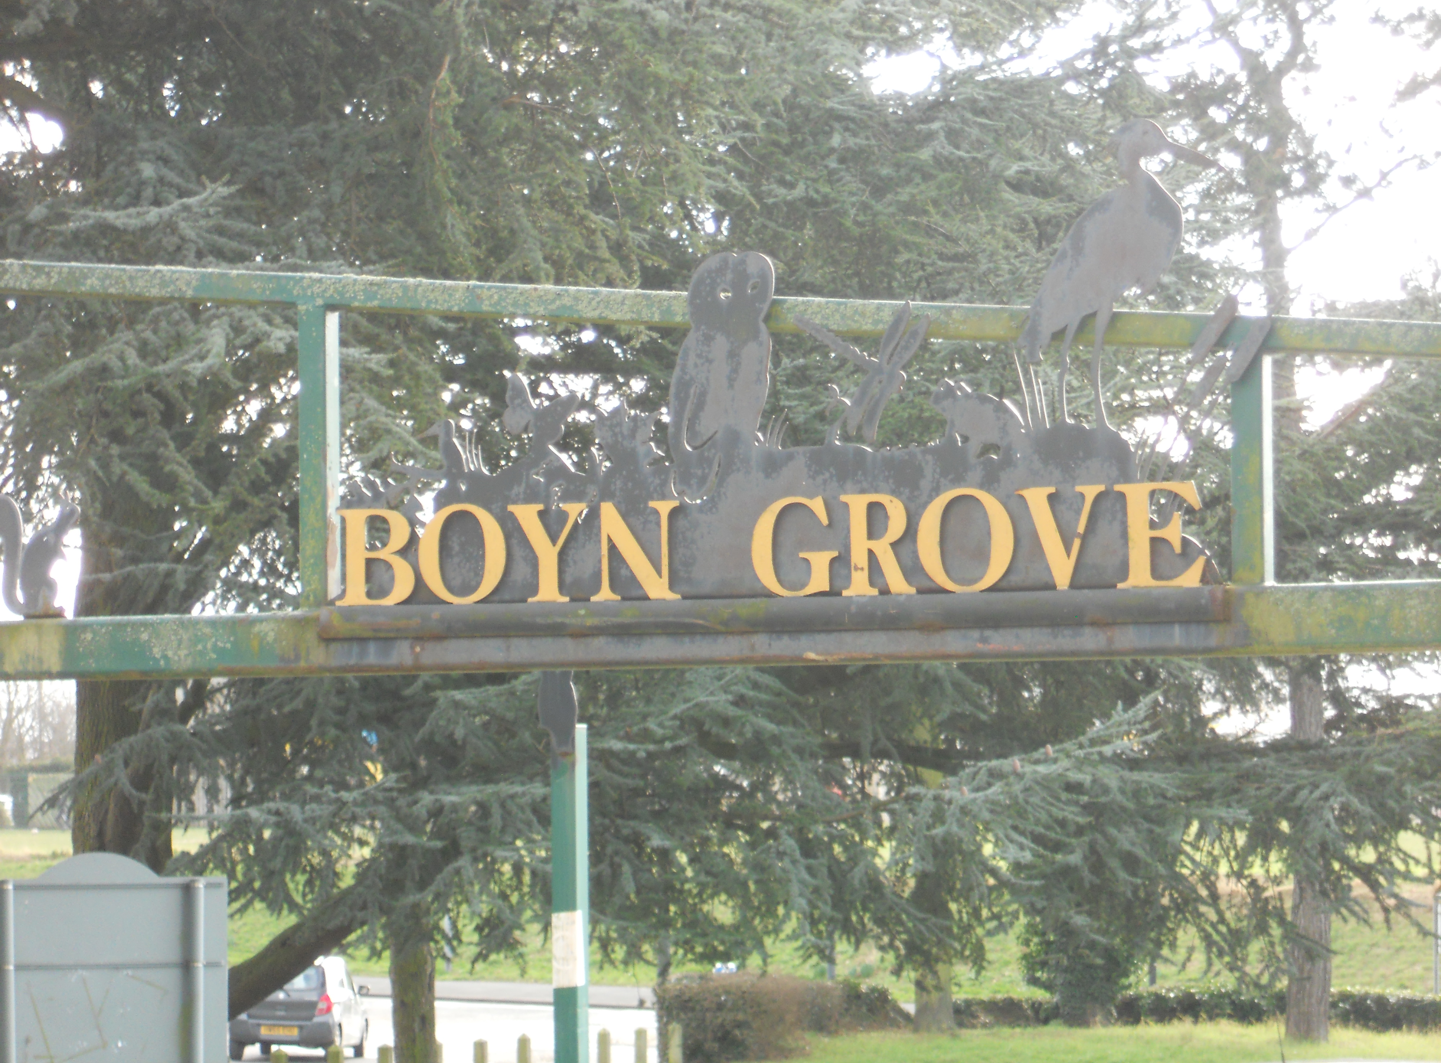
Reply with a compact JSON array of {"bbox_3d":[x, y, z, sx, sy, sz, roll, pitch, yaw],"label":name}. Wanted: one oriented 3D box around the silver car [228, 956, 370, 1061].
[{"bbox_3d":[-6.040,6.850,64.900,1.630,1.520,3.650,0,-5,4],"label":"silver car"}]

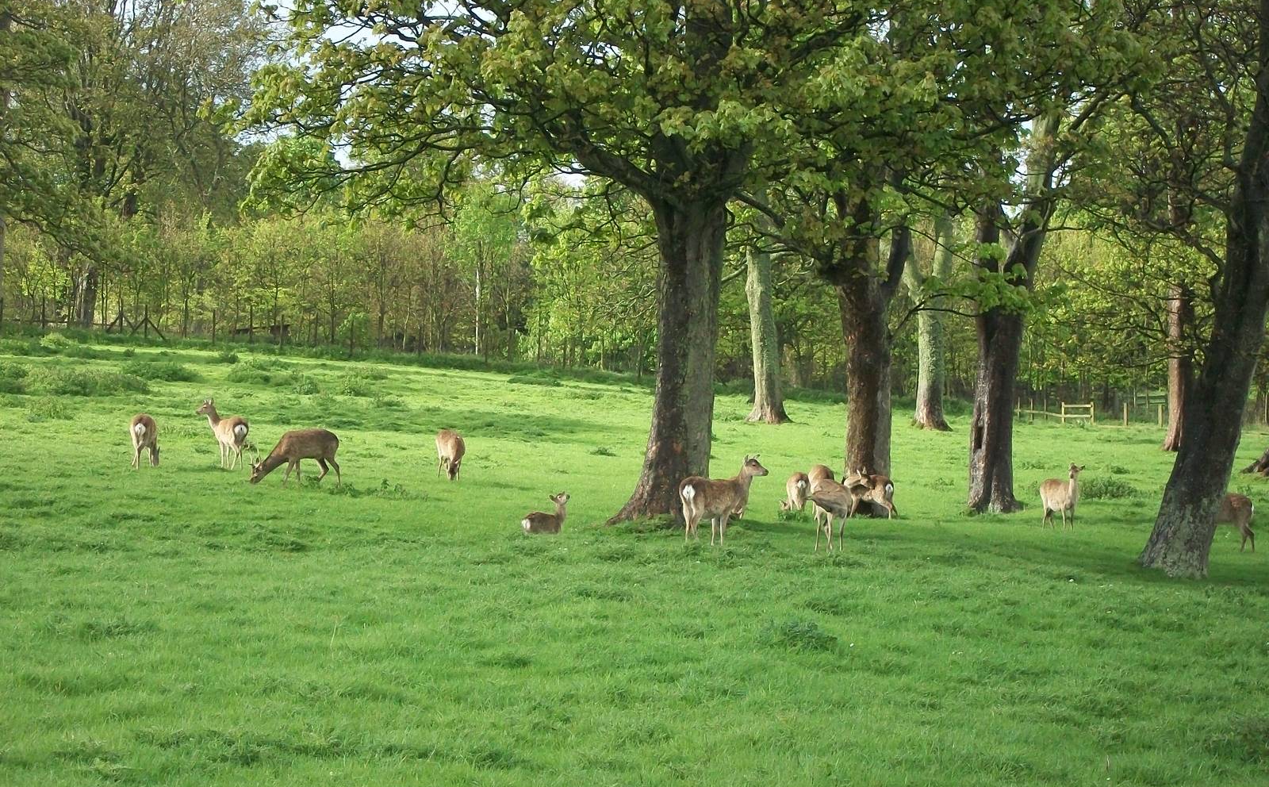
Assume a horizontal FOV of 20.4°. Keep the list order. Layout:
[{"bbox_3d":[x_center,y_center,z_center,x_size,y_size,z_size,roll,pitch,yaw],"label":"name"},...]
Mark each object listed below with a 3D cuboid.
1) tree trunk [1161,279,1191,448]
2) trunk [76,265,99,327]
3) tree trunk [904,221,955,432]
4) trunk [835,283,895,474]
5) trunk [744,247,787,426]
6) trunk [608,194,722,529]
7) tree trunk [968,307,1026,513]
[{"bbox_3d":[12.063,-0.582,78.000,0.769,3.735,0.680,0,0,0],"label":"tree trunk"},{"bbox_3d":[-26.387,-4.621,170.000,1.101,3.065,1.000,0,0,0],"label":"trunk"},{"bbox_3d":[8.395,-1.916,100.000,1.437,6.000,1.150,0,0,0],"label":"tree trunk"},{"bbox_3d":[3.039,0.059,46.500,0.799,3.039,0.700,0,0,0],"label":"trunk"},{"bbox_3d":[3.747,-1.704,100.000,1.268,5.071,1.100,0,0,0],"label":"trunk"},{"bbox_3d":[0.425,-0.418,45.000,1.547,4.145,1.300,0,0,0],"label":"trunk"},{"bbox_3d":[4.788,0.216,46.500,0.760,2.725,0.680,0,0,0],"label":"tree trunk"}]

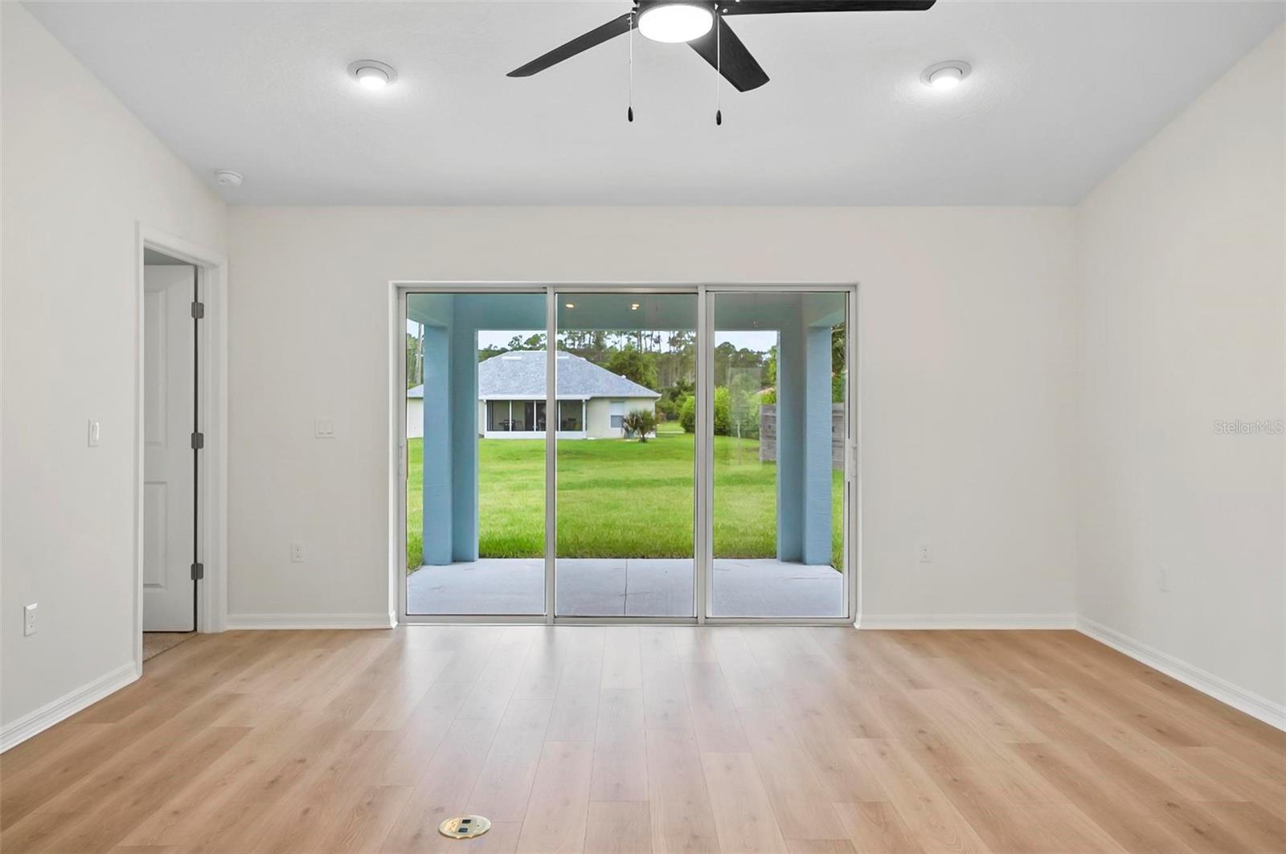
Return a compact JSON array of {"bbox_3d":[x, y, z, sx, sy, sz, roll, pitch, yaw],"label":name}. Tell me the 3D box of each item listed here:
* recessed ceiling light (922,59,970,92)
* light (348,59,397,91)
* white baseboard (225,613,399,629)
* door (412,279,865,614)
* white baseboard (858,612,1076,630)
[{"bbox_3d":[1.302,-1.500,3.680,0.203,0.045,0.203,0,-11,0],"label":"recessed ceiling light"},{"bbox_3d":[-1.160,-1.500,3.680,0.203,0.045,0.203,0,-11,0],"label":"light"},{"bbox_3d":[-1.914,1.119,4.922,0.980,0.090,0.018,0,0,0],"label":"white baseboard"},{"bbox_3d":[-0.098,0.162,5.125,2.690,2.010,0.110,0,0,0],"label":"door"},{"bbox_3d":[1.864,1.119,4.922,1.265,0.090,0.018,0,0,0],"label":"white baseboard"}]

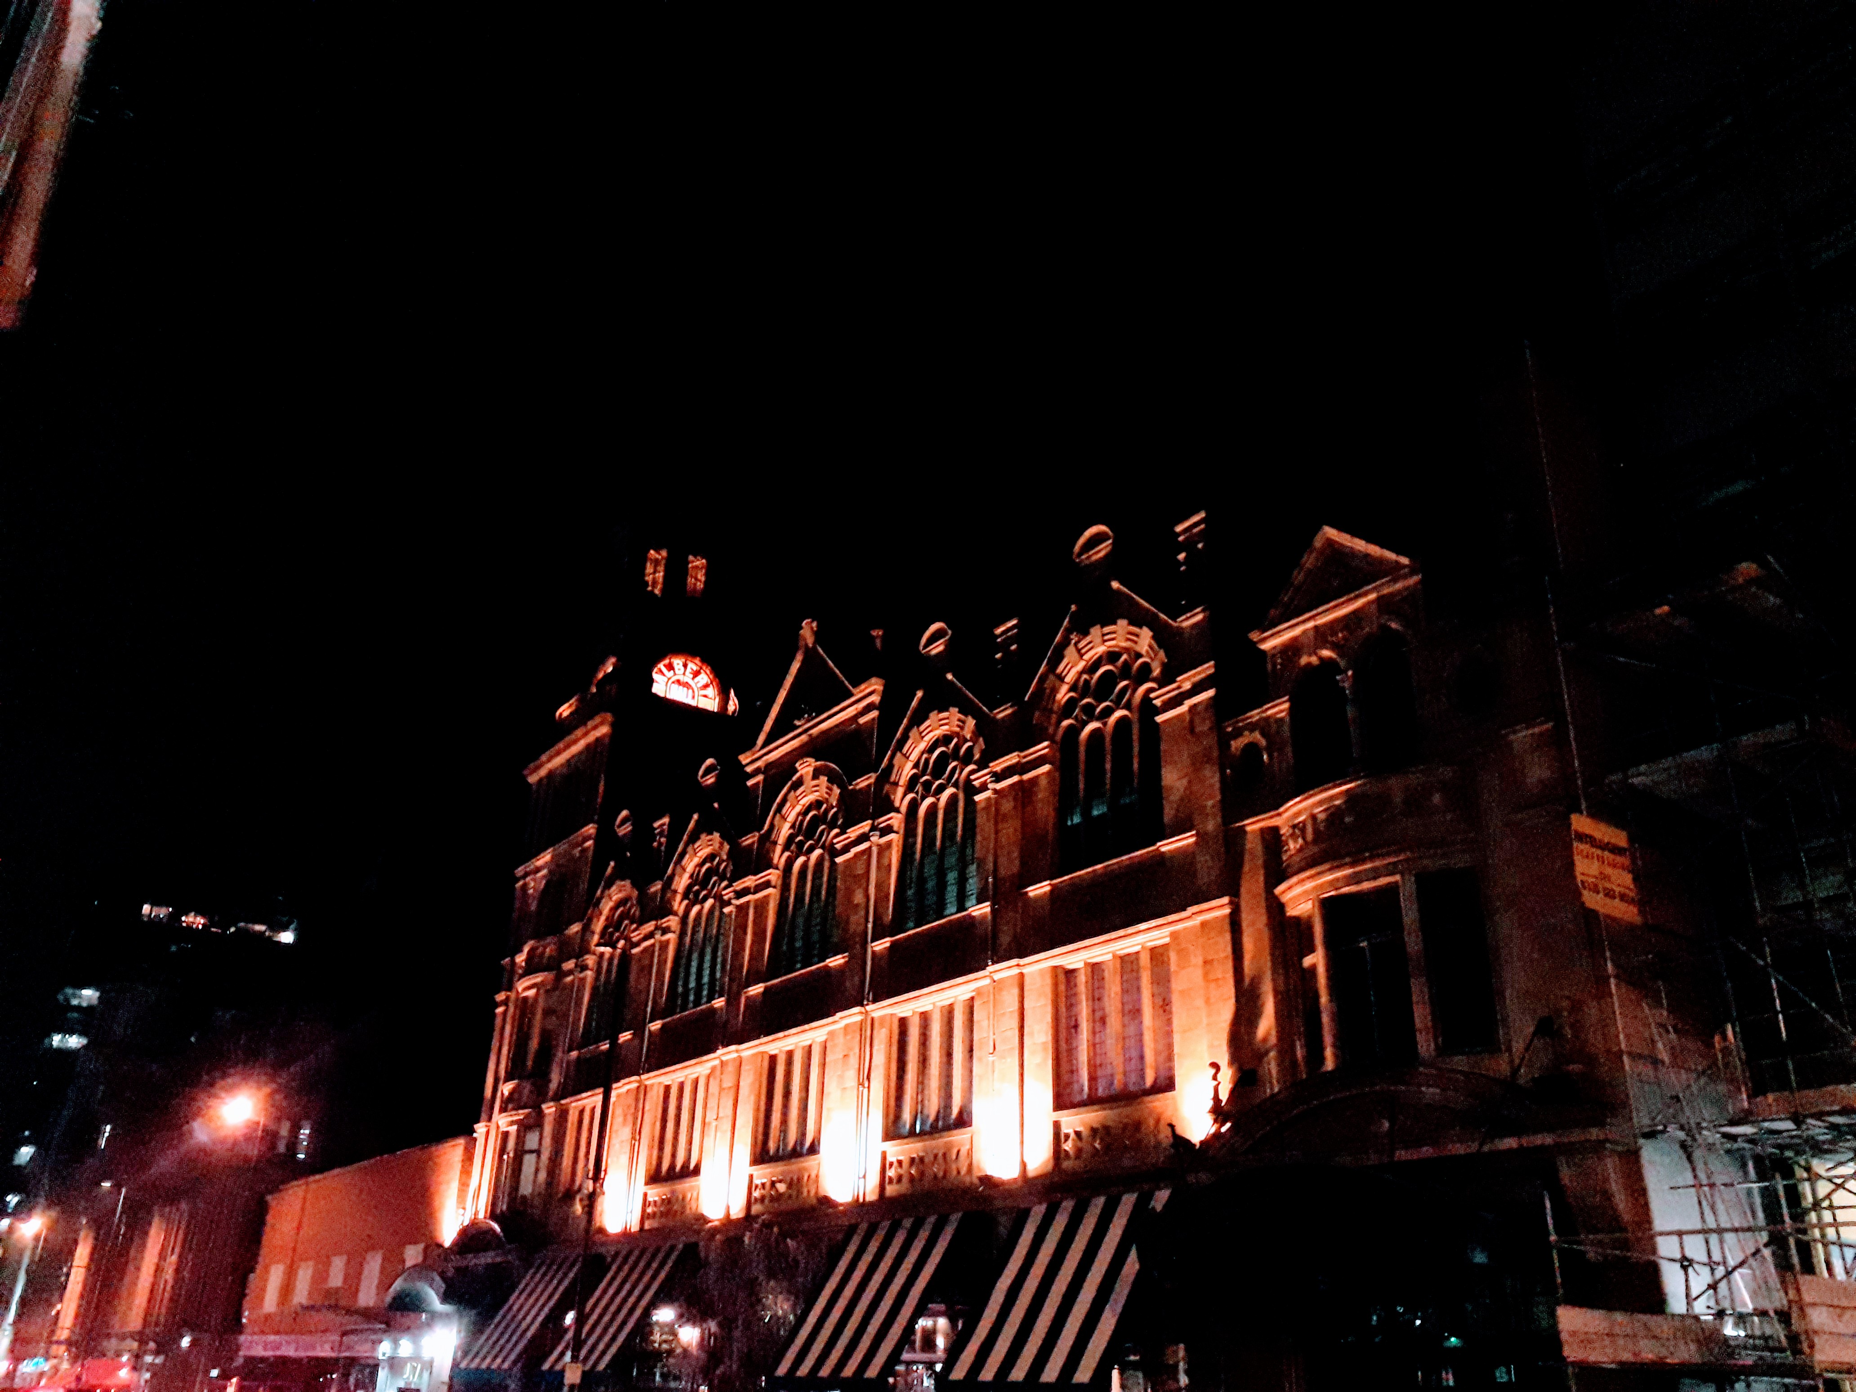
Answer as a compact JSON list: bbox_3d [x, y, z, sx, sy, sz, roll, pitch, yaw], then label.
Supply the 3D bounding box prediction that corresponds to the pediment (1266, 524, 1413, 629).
[{"bbox_3d":[6.591,-2.065,23.580,0.435,1.566,3.175,20,-31,-32],"label":"pediment"}]

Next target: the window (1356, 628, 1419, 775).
[{"bbox_3d":[7.116,0.094,22.146,0.261,2.349,1.000,20,-31,-32],"label":"window"}]

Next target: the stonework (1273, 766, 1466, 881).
[{"bbox_3d":[6.381,1.834,21.662,0.609,1.392,3.480,20,-31,-32],"label":"stonework"}]

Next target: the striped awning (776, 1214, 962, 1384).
[{"bbox_3d":[-1.091,10.850,26.137,1.740,2.871,3.393,20,-31,-32],"label":"striped awning"}]

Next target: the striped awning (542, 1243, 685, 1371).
[{"bbox_3d":[-7.320,14.236,33.561,1.740,2.871,3.393,20,-31,-32],"label":"striped awning"}]

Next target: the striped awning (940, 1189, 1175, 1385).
[{"bbox_3d":[2.051,9.143,22.394,1.740,2.871,3.393,20,-31,-32],"label":"striped awning"}]

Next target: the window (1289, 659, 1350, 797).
[{"bbox_3d":[6.314,0.530,23.102,0.261,2.305,1.027,20,-31,-32],"label":"window"}]

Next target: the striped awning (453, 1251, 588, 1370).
[{"bbox_3d":[-10.462,15.943,37.305,1.740,2.871,3.393,20,-31,-32],"label":"striped awning"}]

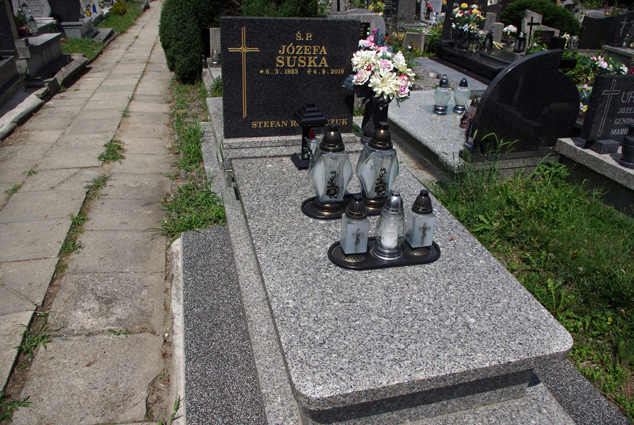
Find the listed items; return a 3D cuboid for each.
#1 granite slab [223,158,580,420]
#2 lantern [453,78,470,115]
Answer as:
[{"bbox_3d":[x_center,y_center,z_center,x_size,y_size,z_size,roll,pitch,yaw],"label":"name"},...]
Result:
[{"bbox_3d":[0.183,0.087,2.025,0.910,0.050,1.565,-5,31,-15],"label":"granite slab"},{"bbox_3d":[1.330,-1.057,4.349,0.140,0.284,0.140,-5,26,-15],"label":"lantern"}]

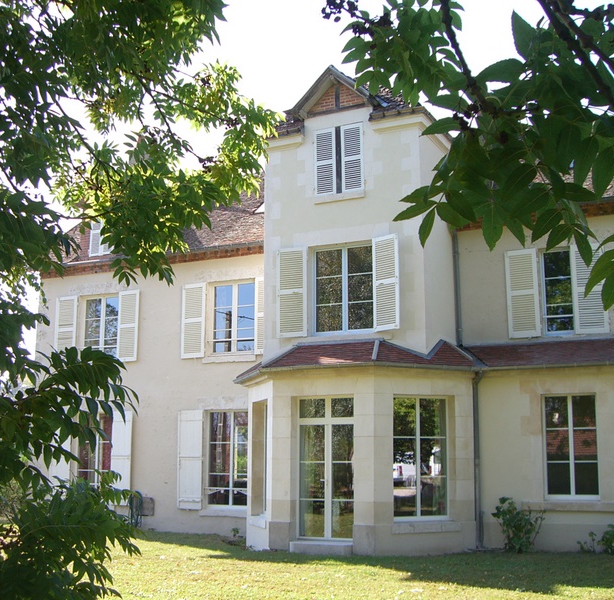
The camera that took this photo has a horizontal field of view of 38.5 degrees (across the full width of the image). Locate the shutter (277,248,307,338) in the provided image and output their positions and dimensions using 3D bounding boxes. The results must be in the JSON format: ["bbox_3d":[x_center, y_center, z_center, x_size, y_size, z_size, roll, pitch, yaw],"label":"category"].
[{"bbox_3d":[-0.283,-0.131,17.097,0.663,1.739,0.045,-5,-10,29],"label":"shutter"}]

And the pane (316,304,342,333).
[{"bbox_3d":[0.428,0.347,16.845,0.540,0.530,0.040,-5,-11,25],"label":"pane"}]

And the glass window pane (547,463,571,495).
[{"bbox_3d":[4.447,3.152,15.490,0.420,0.570,0.040,-5,-11,25],"label":"glass window pane"}]

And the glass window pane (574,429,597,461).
[{"bbox_3d":[4.877,2.529,15.390,0.420,0.570,0.040,-5,-11,25],"label":"glass window pane"}]

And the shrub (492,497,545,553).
[{"bbox_3d":[3.645,3.869,15.135,0.820,0.930,0.700,-5,-11,25],"label":"shrub"}]

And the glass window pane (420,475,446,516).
[{"bbox_3d":[2.224,3.447,15.379,0.501,0.663,0.030,3,-9,-15],"label":"glass window pane"}]

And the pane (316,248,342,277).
[{"bbox_3d":[0.418,-0.671,16.310,0.526,0.478,0.030,-5,-11,26],"label":"pane"}]

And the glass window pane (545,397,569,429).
[{"bbox_3d":[4.468,2.011,15.701,0.420,0.570,0.040,-5,-11,25],"label":"glass window pane"}]

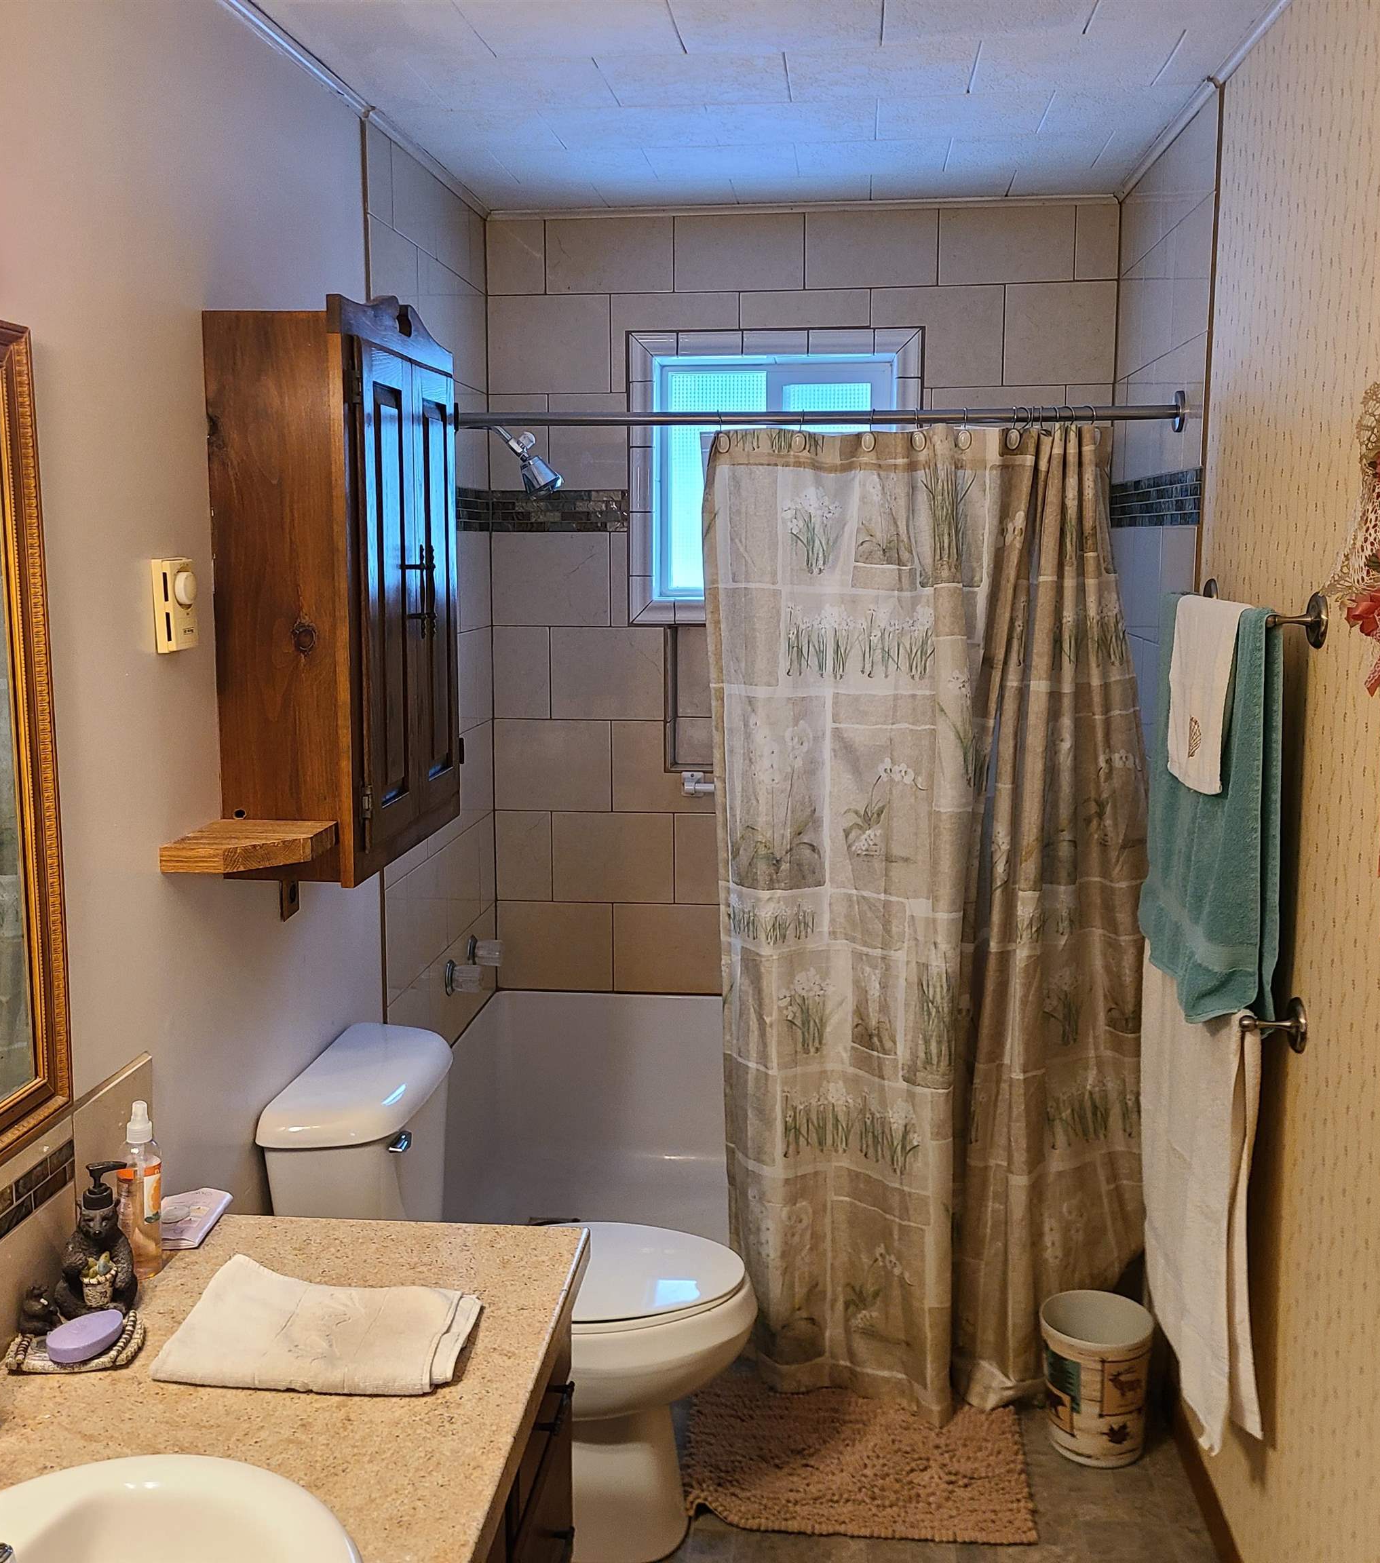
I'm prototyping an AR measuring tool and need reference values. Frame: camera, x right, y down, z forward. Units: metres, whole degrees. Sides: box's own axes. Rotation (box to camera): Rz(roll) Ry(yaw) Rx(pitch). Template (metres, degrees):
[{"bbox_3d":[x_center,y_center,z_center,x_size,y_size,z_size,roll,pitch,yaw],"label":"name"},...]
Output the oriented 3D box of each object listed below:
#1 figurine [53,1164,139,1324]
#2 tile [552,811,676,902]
[{"bbox_3d":[-0.664,0.512,1.755,0.096,0.166,0.088,-4,9,-24],"label":"figurine"},{"bbox_3d":[-0.191,0.190,3.909,0.306,0.226,0.010,1,8,6],"label":"tile"}]

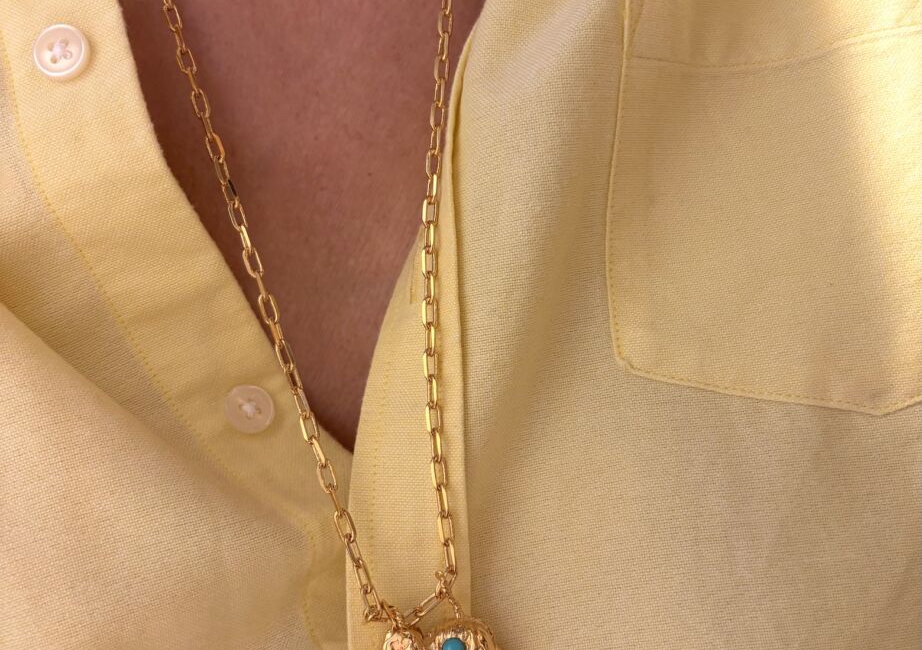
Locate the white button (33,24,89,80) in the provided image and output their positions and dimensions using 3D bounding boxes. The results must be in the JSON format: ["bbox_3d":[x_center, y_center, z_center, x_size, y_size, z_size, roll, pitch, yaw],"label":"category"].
[{"bbox_3d":[-0.085,-0.058,0.197,0.011,0.011,0.003,-3,1,4],"label":"white button"}]

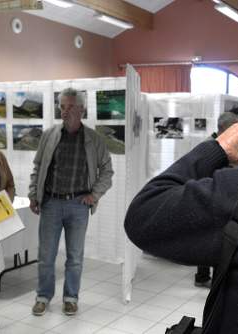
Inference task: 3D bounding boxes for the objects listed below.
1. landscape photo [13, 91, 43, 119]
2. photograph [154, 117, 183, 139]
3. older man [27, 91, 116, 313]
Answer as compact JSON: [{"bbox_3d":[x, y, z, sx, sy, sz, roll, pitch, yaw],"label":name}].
[{"bbox_3d":[-1.095,-0.739,6.025,0.470,0.308,0.020,4,6,31],"label":"landscape photo"},{"bbox_3d":[0.754,-0.584,7.596,0.480,0.315,0.020,4,6,31],"label":"photograph"},{"bbox_3d":[-0.394,0.272,4.060,0.660,1.783,0.370,1,5,0],"label":"older man"}]

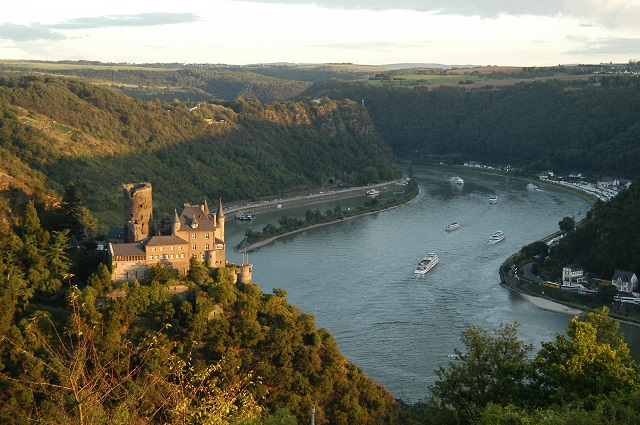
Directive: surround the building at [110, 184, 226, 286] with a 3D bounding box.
[{"bbox_3d":[-59.500,7.980,398.610,42.500,34.000,28.000,-2,8,-17],"label":"building"}]

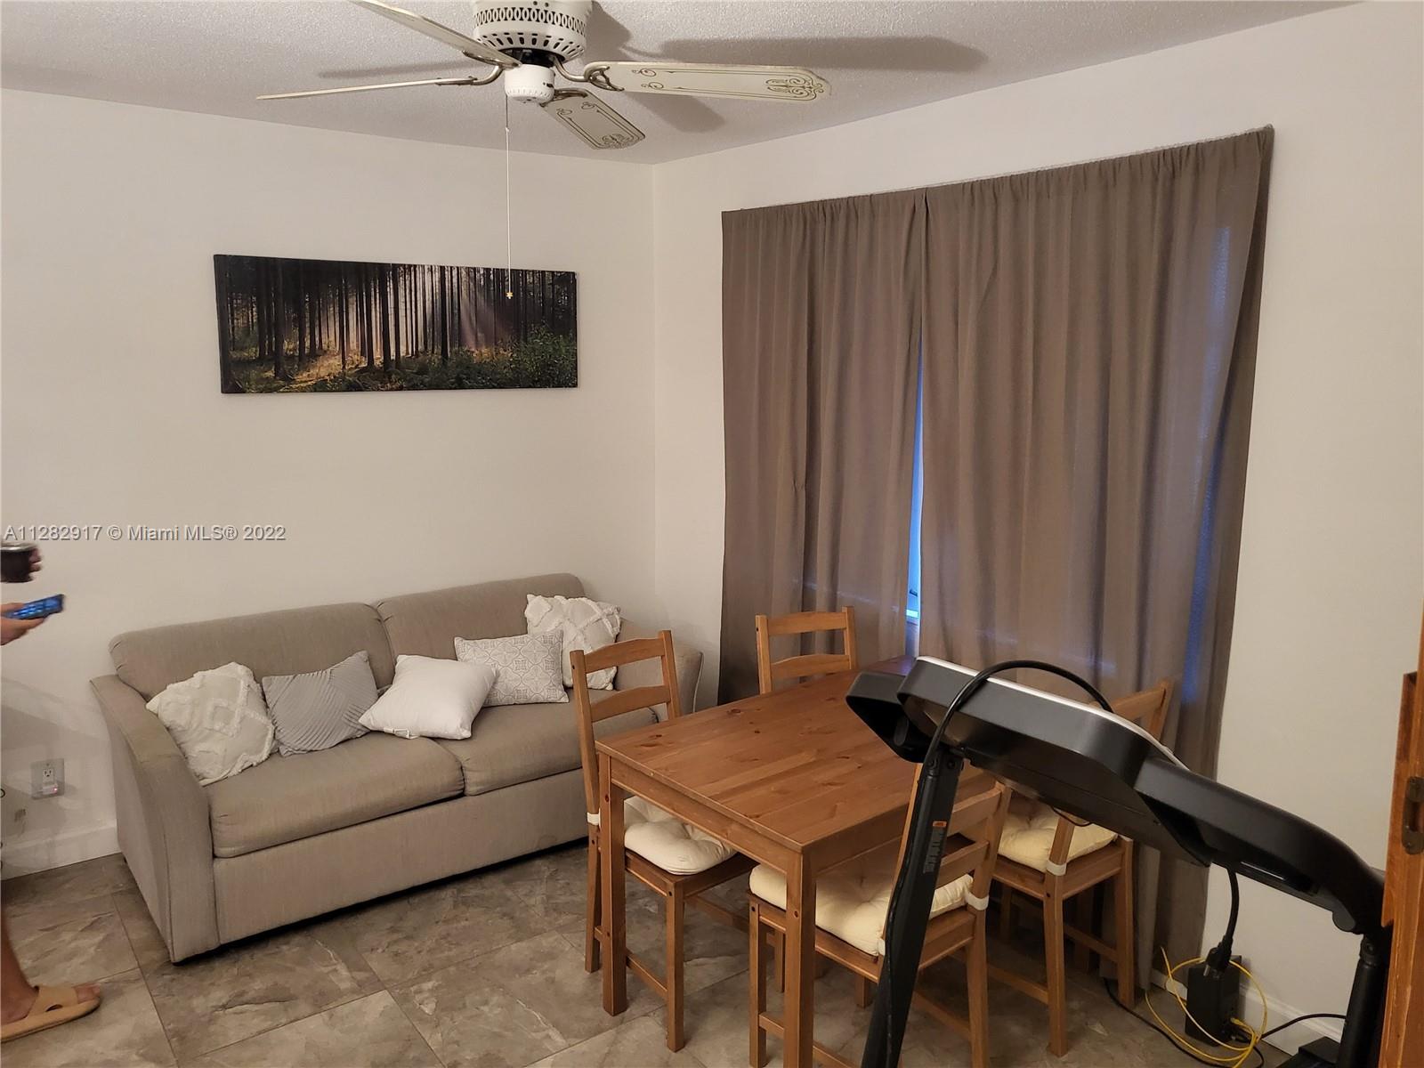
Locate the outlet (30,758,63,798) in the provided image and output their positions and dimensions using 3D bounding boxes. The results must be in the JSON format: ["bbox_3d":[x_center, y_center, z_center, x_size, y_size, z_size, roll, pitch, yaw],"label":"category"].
[{"bbox_3d":[-2.148,0.798,3.462,0.090,0.117,0.020,-7,13,-35],"label":"outlet"}]

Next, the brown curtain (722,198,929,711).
[{"bbox_3d":[0.355,-0.076,3.799,0.100,2.150,1.070,-7,13,-35],"label":"brown curtain"}]

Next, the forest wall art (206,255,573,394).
[{"bbox_3d":[-1.092,-0.759,3.933,1.335,0.457,0.032,-7,13,-35],"label":"forest wall art"}]

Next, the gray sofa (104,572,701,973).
[{"bbox_3d":[-1.023,0.674,3.717,1.840,0.785,0.865,-7,13,-35],"label":"gray sofa"}]

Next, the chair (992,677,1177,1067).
[{"bbox_3d":[0.870,0.794,2.812,0.410,0.905,0.490,-8,13,-38],"label":"chair"}]

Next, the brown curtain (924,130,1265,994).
[{"bbox_3d":[0.943,0.077,2.998,0.110,2.150,1.070,-7,13,-35],"label":"brown curtain"}]

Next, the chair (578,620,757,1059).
[{"bbox_3d":[-0.072,0.776,2.874,0.410,0.905,0.490,-8,13,-38],"label":"chair"}]

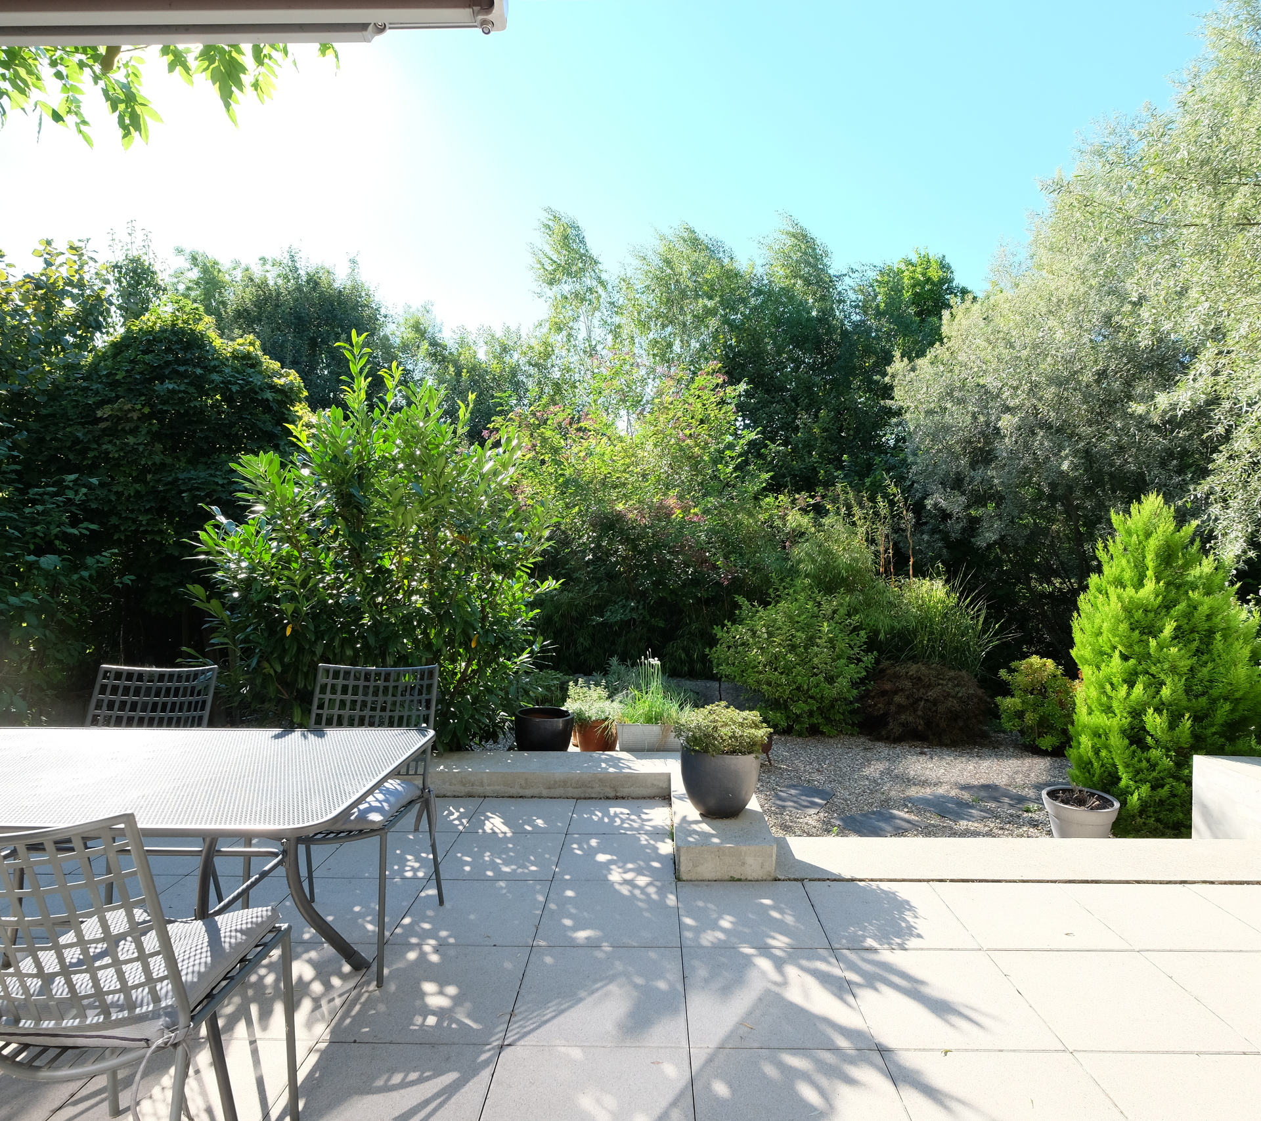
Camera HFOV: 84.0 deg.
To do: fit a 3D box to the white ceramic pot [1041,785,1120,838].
[{"bbox_3d":[2.593,1.431,4.019,0.440,0.340,0.440,7,1,0],"label":"white ceramic pot"}]

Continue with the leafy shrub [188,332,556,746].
[{"bbox_3d":[-1.796,-0.103,4.849,2.400,2.880,2.100,0,1,0],"label":"leafy shrub"}]

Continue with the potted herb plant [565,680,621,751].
[{"bbox_3d":[-0.224,1.037,4.484,0.340,0.520,0.320,0,1,0],"label":"potted herb plant"}]

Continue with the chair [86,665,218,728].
[{"bbox_3d":[-1.864,0.898,2.552,0.510,0.900,0.630,0,1,1],"label":"chair"}]

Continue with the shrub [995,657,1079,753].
[{"bbox_3d":[3.688,1.274,6.317,0.740,0.880,0.720,0,1,0],"label":"shrub"}]

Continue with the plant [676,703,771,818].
[{"bbox_3d":[0.445,0.929,3.333,0.450,0.510,0.430,0,1,0],"label":"plant"}]

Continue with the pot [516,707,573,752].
[{"bbox_3d":[-0.545,1.149,4.516,0.370,0.300,0.370,0,1,0],"label":"pot"}]

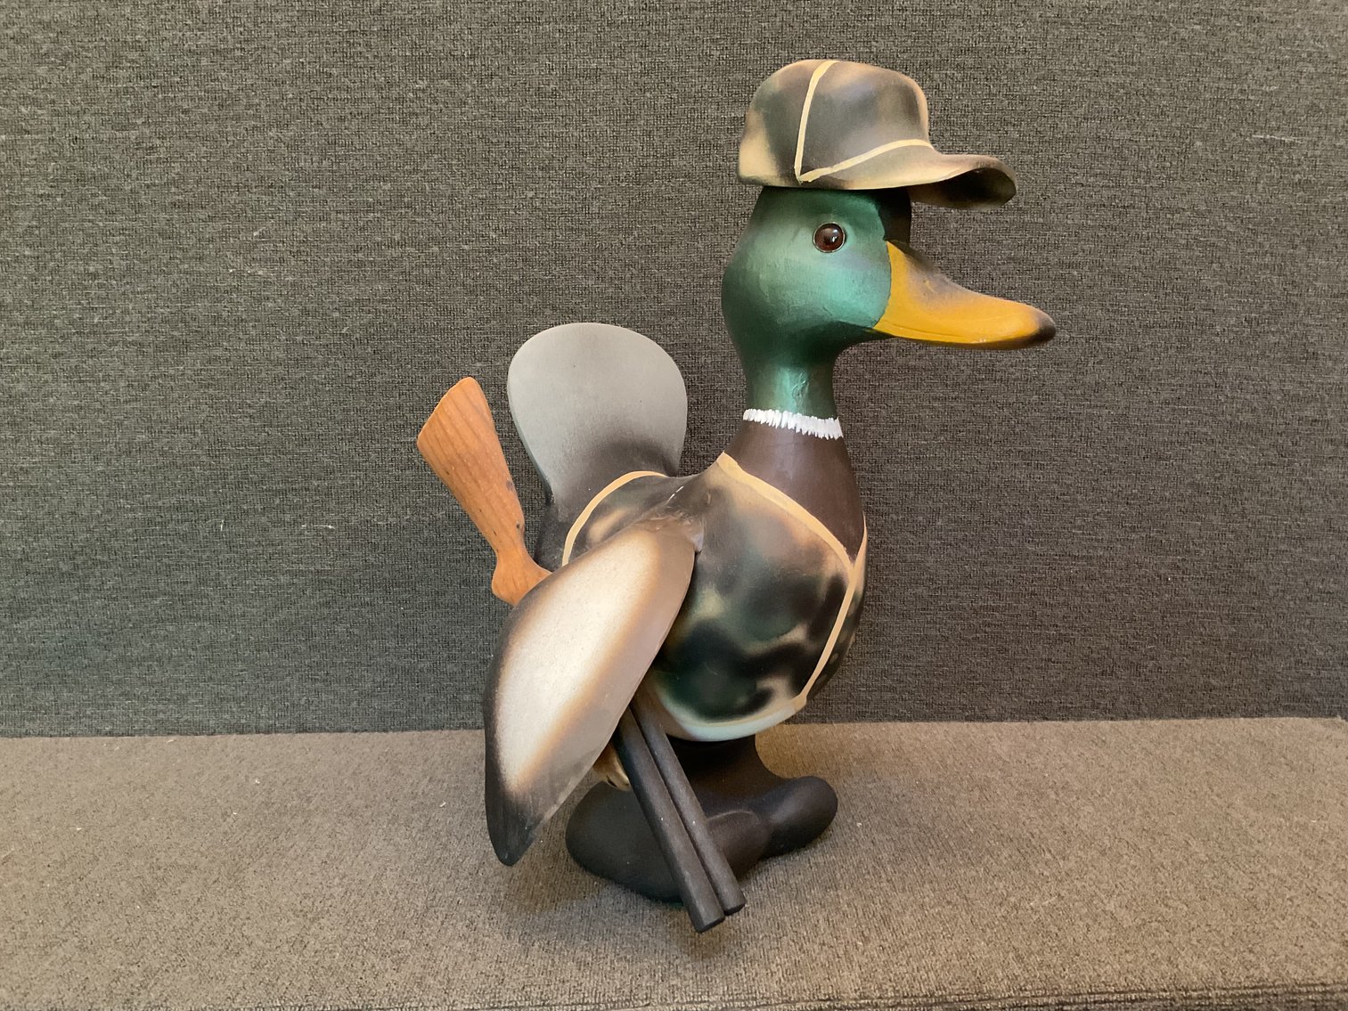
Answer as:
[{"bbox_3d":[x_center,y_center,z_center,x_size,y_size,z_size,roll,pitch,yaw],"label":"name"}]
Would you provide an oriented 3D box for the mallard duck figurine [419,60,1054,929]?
[{"bbox_3d":[0.045,-0.007,0.693,0.349,0.491,0.236,6,10,30],"label":"mallard duck figurine"}]

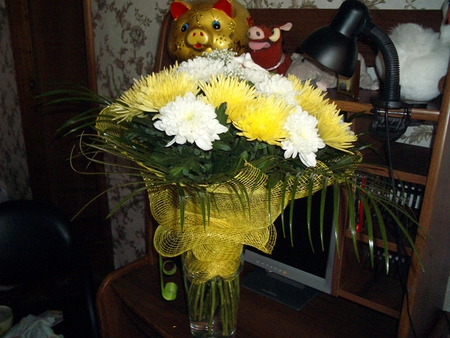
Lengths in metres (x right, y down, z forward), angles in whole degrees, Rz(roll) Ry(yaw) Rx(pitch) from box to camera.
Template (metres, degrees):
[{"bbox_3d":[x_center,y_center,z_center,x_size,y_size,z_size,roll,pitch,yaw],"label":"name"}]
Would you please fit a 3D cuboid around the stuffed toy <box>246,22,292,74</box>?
[{"bbox_3d":[0.124,-0.314,1.250,0.115,0.170,0.125,17,25,36],"label":"stuffed toy"}]

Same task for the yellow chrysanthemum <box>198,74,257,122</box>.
[{"bbox_3d":[0.005,-0.125,0.820,0.107,0.065,0.107,3,29,0],"label":"yellow chrysanthemum"}]

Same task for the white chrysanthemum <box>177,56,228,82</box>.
[{"bbox_3d":[-0.048,-0.208,0.960,0.112,0.060,0.112,-6,7,0],"label":"white chrysanthemum"}]

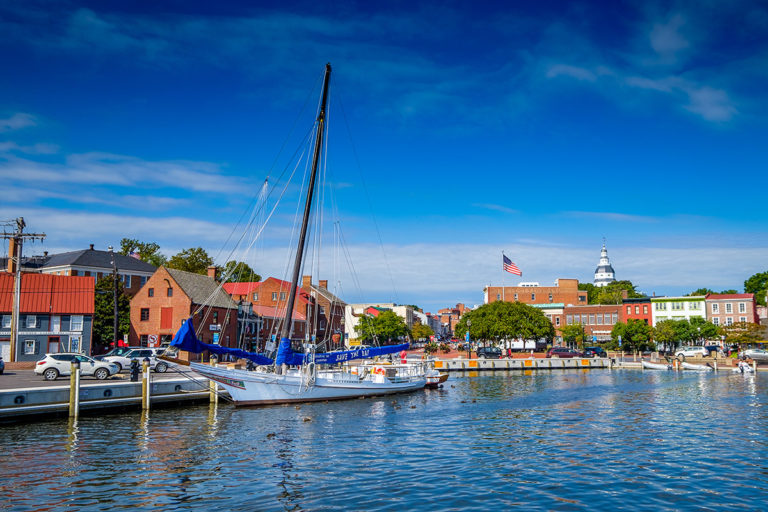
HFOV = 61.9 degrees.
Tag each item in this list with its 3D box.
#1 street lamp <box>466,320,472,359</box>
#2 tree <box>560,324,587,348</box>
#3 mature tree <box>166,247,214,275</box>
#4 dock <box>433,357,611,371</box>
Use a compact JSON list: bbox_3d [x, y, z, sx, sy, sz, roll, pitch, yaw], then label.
[{"bbox_3d":[11.615,11.290,86.770,0.620,5.250,0.600,0,-8,0],"label":"street lamp"},{"bbox_3d":[31.687,13.925,107.000,4.400,5.000,4.300,-2,-8,16],"label":"tree"},{"bbox_3d":[-27.676,6.322,92.000,9.000,14.400,8.500,2,-8,-17],"label":"mature tree"},{"bbox_3d":[18.282,14.348,85.000,27.500,1.400,2.500,3,-8,-23],"label":"dock"}]

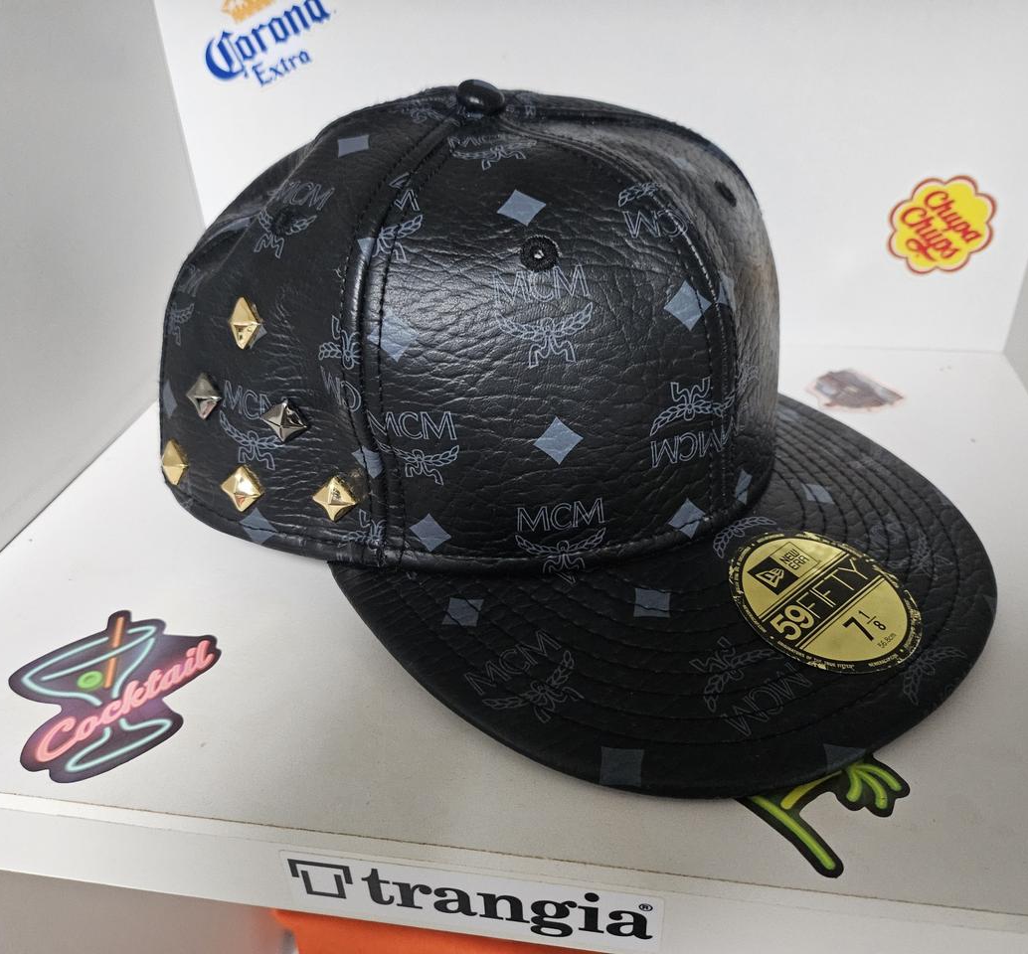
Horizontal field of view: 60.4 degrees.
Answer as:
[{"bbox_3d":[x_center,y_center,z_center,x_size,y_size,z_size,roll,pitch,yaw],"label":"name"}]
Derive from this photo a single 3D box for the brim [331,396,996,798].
[{"bbox_3d":[0.054,0.021,0.225,0.180,0.027,0.116,-25,44,-29],"label":"brim"}]

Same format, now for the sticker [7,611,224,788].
[{"bbox_3d":[-0.100,0.051,0.223,0.050,0.001,0.055,-21,37,-23],"label":"sticker"}]

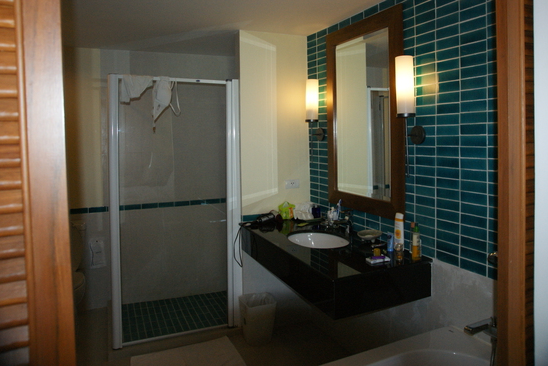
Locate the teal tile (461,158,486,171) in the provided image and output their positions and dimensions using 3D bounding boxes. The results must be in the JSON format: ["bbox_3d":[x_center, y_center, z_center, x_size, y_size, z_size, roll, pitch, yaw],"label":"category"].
[{"bbox_3d":[0.888,-0.085,1.839,0.010,0.049,0.148,-3,5,-22],"label":"teal tile"}]

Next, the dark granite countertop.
[{"bbox_3d":[0.278,0.466,2.625,0.580,0.190,1.360,-3,5,-22],"label":"dark granite countertop"}]

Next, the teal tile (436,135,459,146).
[{"bbox_3d":[0.851,-0.206,2.018,0.010,0.050,0.150,-4,6,-23],"label":"teal tile"}]

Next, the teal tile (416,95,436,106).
[{"bbox_3d":[0.785,-0.428,2.136,0.010,0.050,0.150,-4,6,-23],"label":"teal tile"}]

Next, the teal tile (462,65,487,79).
[{"bbox_3d":[0.896,-0.496,1.845,0.010,0.049,0.148,-5,6,-23],"label":"teal tile"}]

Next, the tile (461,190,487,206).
[{"bbox_3d":[0.921,0.069,1.903,0.010,0.050,0.150,-4,6,-23],"label":"tile"}]

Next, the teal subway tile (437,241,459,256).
[{"bbox_3d":[0.874,0.326,2.059,0.010,0.049,0.148,-5,6,-23],"label":"teal subway tile"}]

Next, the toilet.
[{"bbox_3d":[-1.664,0.790,3.208,0.380,0.790,0.680,-5,6,-22],"label":"toilet"}]

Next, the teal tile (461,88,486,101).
[{"bbox_3d":[0.922,-0.402,1.893,0.010,0.050,0.147,-4,5,-23],"label":"teal tile"}]

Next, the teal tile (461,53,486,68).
[{"bbox_3d":[0.894,-0.547,1.840,0.010,0.049,0.148,-5,6,-23],"label":"teal tile"}]

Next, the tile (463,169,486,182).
[{"bbox_3d":[0.916,-0.033,1.888,0.010,0.049,0.148,-5,6,-23],"label":"tile"}]

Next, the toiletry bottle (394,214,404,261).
[{"bbox_3d":[0.718,0.283,2.364,0.055,0.215,0.040,1,5,25],"label":"toiletry bottle"}]

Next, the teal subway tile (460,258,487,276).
[{"bbox_3d":[0.945,0.400,1.959,0.010,0.050,0.147,-4,5,-23],"label":"teal subway tile"}]

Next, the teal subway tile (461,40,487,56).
[{"bbox_3d":[0.879,-0.593,1.804,0.010,0.049,0.148,-3,5,-22],"label":"teal subway tile"}]

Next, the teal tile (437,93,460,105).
[{"bbox_3d":[0.843,-0.413,1.999,0.010,0.050,0.150,-4,6,-23],"label":"teal tile"}]

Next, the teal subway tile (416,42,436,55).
[{"bbox_3d":[0.776,-0.689,2.112,0.010,0.050,0.150,-4,6,-23],"label":"teal subway tile"}]

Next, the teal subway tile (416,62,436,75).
[{"bbox_3d":[0.779,-0.579,2.111,0.010,0.049,0.148,-5,6,-23],"label":"teal subway tile"}]

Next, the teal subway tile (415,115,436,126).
[{"bbox_3d":[0.789,-0.320,2.137,0.010,0.049,0.148,-5,6,-23],"label":"teal subway tile"}]

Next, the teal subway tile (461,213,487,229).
[{"bbox_3d":[0.894,0.167,1.852,0.010,0.049,0.148,-3,5,-22],"label":"teal subway tile"}]

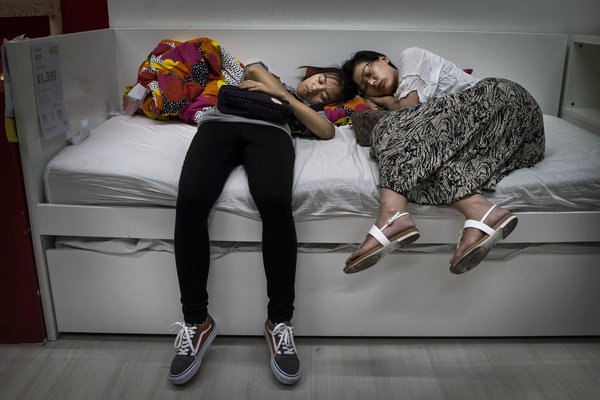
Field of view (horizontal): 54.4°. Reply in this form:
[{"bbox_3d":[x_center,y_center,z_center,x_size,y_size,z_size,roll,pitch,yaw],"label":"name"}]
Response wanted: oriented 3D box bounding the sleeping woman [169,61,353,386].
[{"bbox_3d":[-0.105,-0.024,2.104,0.515,0.842,1.129,4,19,11],"label":"sleeping woman"}]

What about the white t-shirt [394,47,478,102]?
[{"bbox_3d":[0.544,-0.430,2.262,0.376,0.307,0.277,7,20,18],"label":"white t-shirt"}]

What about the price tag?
[{"bbox_3d":[-0.801,-0.357,1.894,0.008,0.299,0.209,1,19,0],"label":"price tag"}]

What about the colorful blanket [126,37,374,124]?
[{"bbox_3d":[-0.224,-0.498,2.433,1.020,0.337,0.327,1,19,0],"label":"colorful blanket"}]

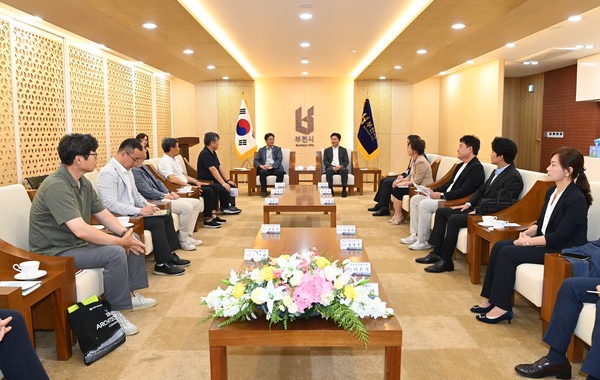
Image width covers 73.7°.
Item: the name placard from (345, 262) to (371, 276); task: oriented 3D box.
[{"bbox_3d":[0.358,0.480,2.462,0.157,0.080,0.060,0,8,0],"label":"name placard"}]

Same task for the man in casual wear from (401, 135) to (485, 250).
[{"bbox_3d":[1.534,0.003,4.291,0.840,1.190,0.520,1,9,6],"label":"man in casual wear"}]

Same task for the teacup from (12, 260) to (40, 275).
[{"bbox_3d":[-1.450,0.414,2.122,0.120,0.060,0.095,1,9,9],"label":"teacup"}]

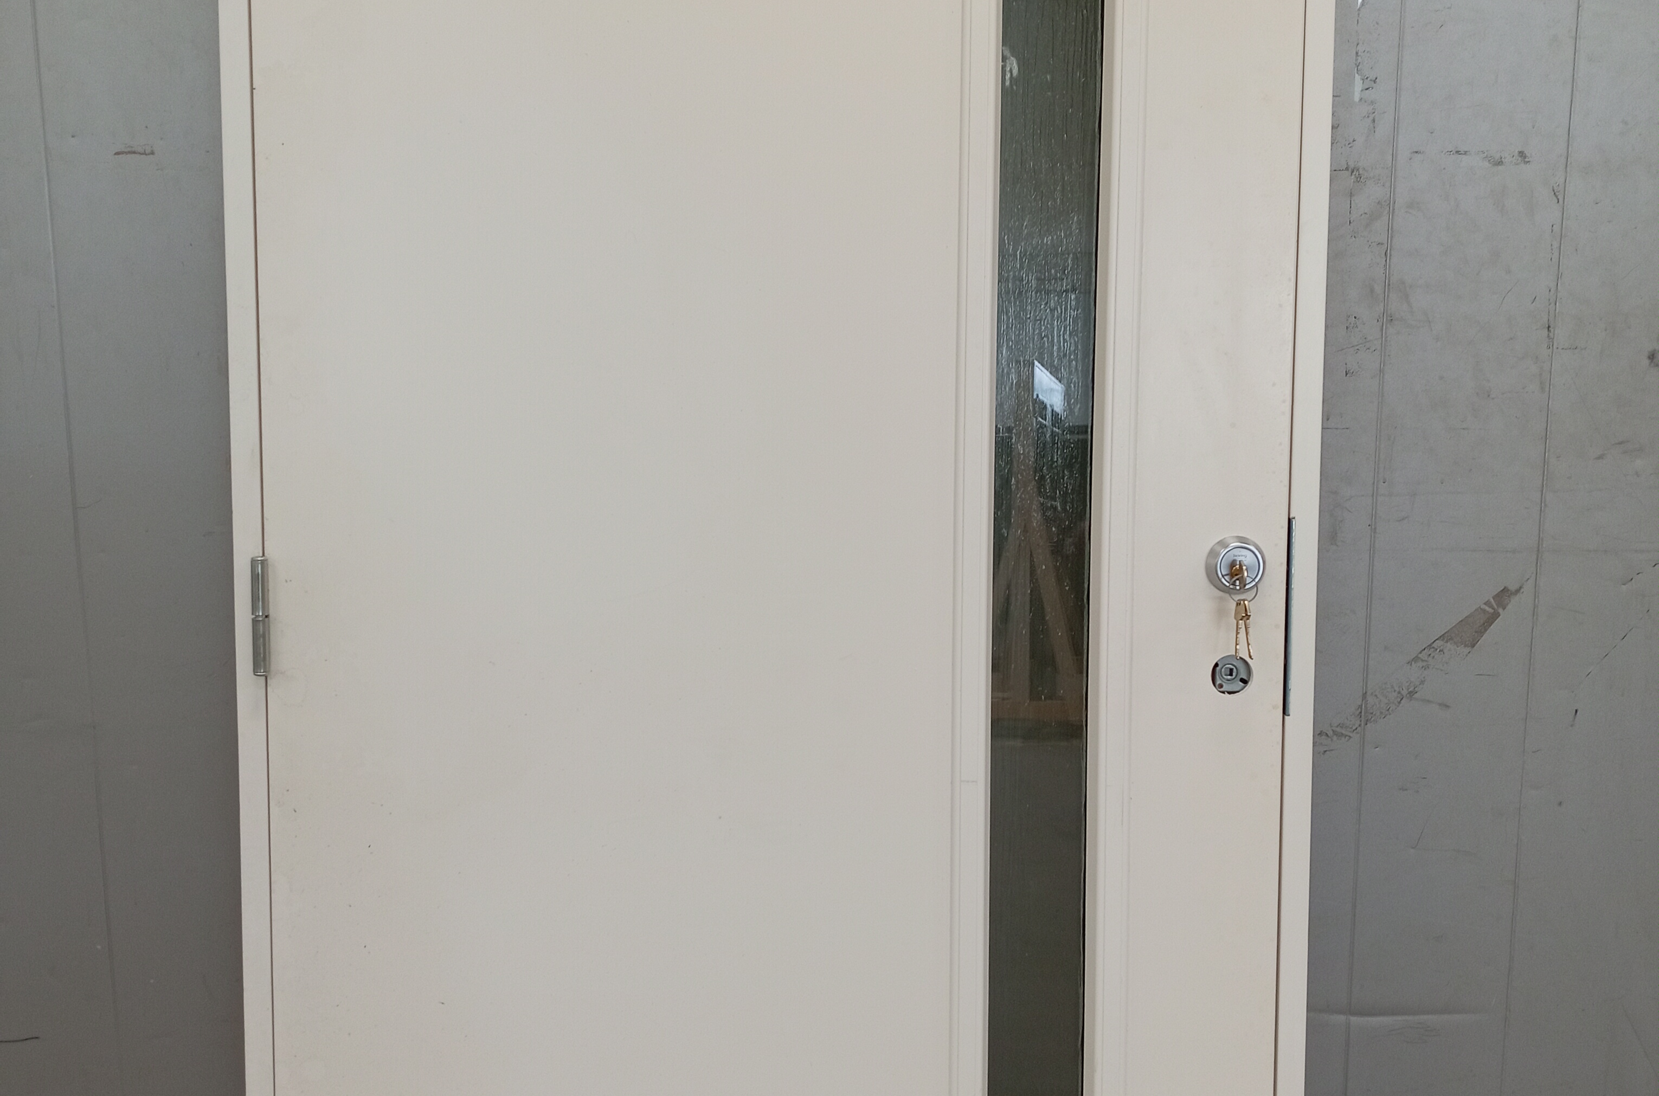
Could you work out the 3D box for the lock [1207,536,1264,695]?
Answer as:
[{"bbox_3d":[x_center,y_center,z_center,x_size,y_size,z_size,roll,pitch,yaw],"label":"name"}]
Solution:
[{"bbox_3d":[0.393,0.066,1.667,0.057,0.153,0.045,0,5,0],"label":"lock"}]

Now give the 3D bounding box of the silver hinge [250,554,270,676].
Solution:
[{"bbox_3d":[-0.557,0.067,1.689,0.017,0.118,0.018,0,5,0],"label":"silver hinge"}]

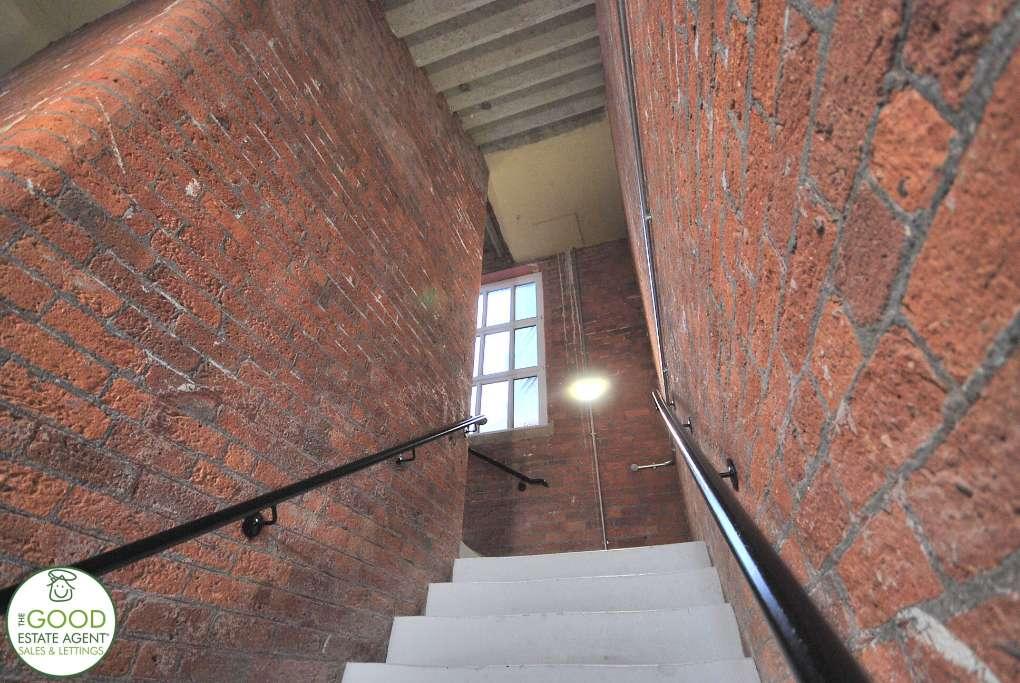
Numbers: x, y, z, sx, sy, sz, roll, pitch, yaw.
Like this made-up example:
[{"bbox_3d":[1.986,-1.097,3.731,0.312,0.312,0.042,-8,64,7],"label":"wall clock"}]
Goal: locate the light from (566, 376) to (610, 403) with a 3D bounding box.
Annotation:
[{"bbox_3d":[0.788,0.477,4.529,0.360,0.200,0.130,-11,-40,15],"label":"light"}]

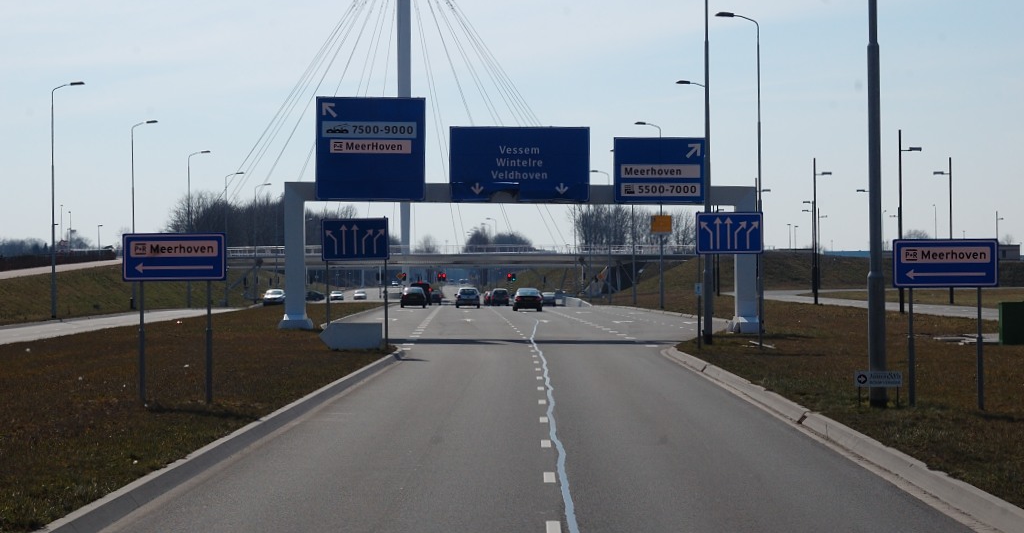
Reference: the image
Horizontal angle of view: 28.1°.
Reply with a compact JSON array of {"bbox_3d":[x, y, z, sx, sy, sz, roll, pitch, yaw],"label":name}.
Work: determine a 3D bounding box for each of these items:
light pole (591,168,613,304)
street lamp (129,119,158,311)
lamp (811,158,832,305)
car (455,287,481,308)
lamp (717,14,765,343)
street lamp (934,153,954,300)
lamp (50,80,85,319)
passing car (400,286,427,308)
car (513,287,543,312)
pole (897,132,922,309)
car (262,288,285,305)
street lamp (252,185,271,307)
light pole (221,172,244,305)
[{"bbox_3d":[7.893,-2.640,182.500,1.750,11.800,0.320,0,-1,1],"label":"light pole"},{"bbox_3d":[-22.961,-3.226,128.200,1.690,11.800,0.320,0,-1,1],"label":"street lamp"},{"bbox_3d":[20.870,-2.335,137.000,1.200,9.800,0.270,0,0,0],"label":"lamp"},{"bbox_3d":[-3.080,2.190,144.000,1.660,1.470,3.950,0,0,-1],"label":"car"},{"bbox_3d":[7.350,-2.990,66.000,1.500,10.400,0.280,0,0,0],"label":"lamp"},{"bbox_3d":[28.900,-2.385,137.000,1.250,9.800,0.270,0,0,0],"label":"street lamp"},{"bbox_3d":[-22.157,-3.325,102.300,1.650,11.800,0.320,0,-1,1],"label":"lamp"},{"bbox_3d":[-6.900,2.180,144.000,1.690,1.455,4.150,0,0,-1],"label":"passing car"},{"bbox_3d":[0.990,2.030,125.000,1.750,1.420,4.400,0,-1,-1],"label":"car"},{"bbox_3d":[21.922,-2.461,112.400,1.250,10.000,0.300,0,-1,1],"label":"pole"},{"bbox_3d":[-20.700,2.730,179.000,1.750,1.460,4.300,0,0,1],"label":"car"},{"bbox_3d":[-24.555,-2.263,202.200,1.680,11.800,0.320,0,-1,1],"label":"street lamp"},{"bbox_3d":[-24.349,-2.378,180.200,1.670,11.800,0.320,0,-1,1],"label":"light pole"}]

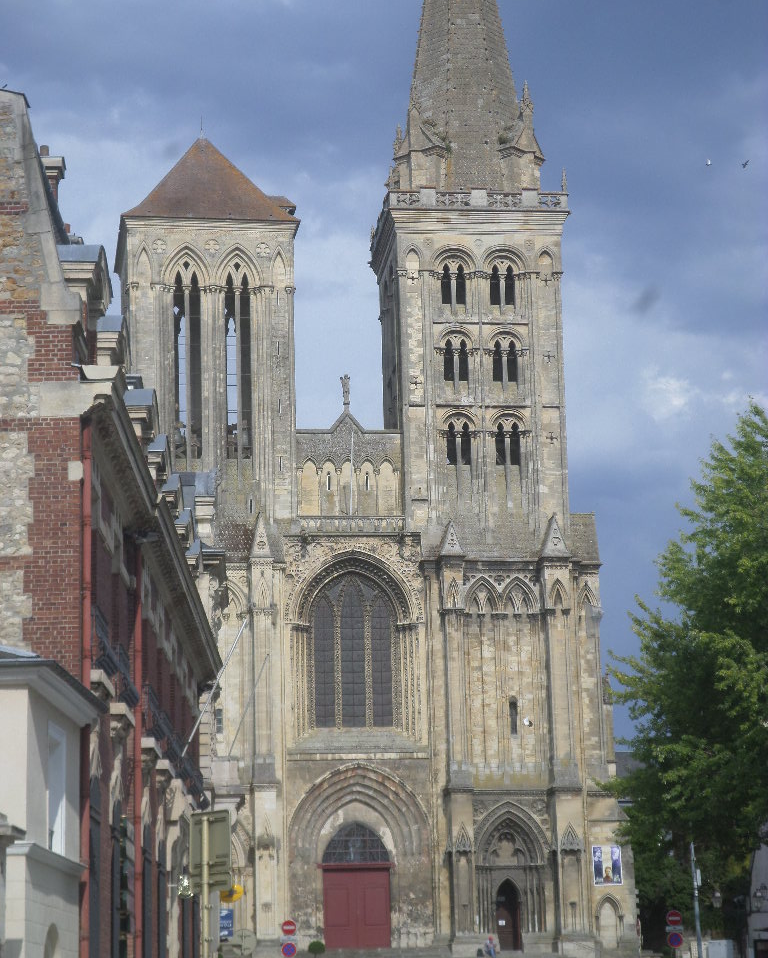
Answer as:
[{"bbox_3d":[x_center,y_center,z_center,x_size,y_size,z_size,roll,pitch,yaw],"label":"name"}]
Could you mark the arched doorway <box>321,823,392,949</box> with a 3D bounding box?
[{"bbox_3d":[-1.381,20.484,120.566,3.596,6.267,0.500,0,-14,-7],"label":"arched doorway"}]

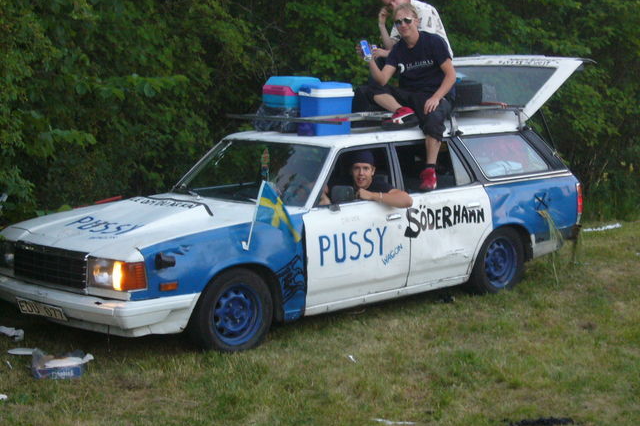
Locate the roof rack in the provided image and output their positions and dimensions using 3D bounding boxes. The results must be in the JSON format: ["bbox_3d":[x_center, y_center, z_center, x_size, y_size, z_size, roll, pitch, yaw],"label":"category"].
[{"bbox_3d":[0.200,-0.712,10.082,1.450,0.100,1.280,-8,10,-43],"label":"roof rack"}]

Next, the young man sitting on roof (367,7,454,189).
[{"bbox_3d":[0.662,-0.839,9.900,0.680,1.300,0.720,0,7,5],"label":"young man sitting on roof"}]

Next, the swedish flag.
[{"bbox_3d":[-0.271,-0.010,8.720,0.280,0.370,0.090,-4,8,-25],"label":"swedish flag"}]

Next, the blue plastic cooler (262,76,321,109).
[{"bbox_3d":[-0.216,-0.910,10.314,0.370,0.250,0.260,-7,9,-39],"label":"blue plastic cooler"}]

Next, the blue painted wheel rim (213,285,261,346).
[{"bbox_3d":[-0.555,0.635,8.568,0.382,0.382,0.140,-8,10,-43],"label":"blue painted wheel rim"}]

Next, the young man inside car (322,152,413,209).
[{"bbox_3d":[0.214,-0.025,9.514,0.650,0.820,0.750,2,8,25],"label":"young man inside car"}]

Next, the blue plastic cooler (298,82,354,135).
[{"bbox_3d":[0.036,-0.726,9.509,0.335,0.355,0.230,-6,9,-34],"label":"blue plastic cooler"}]

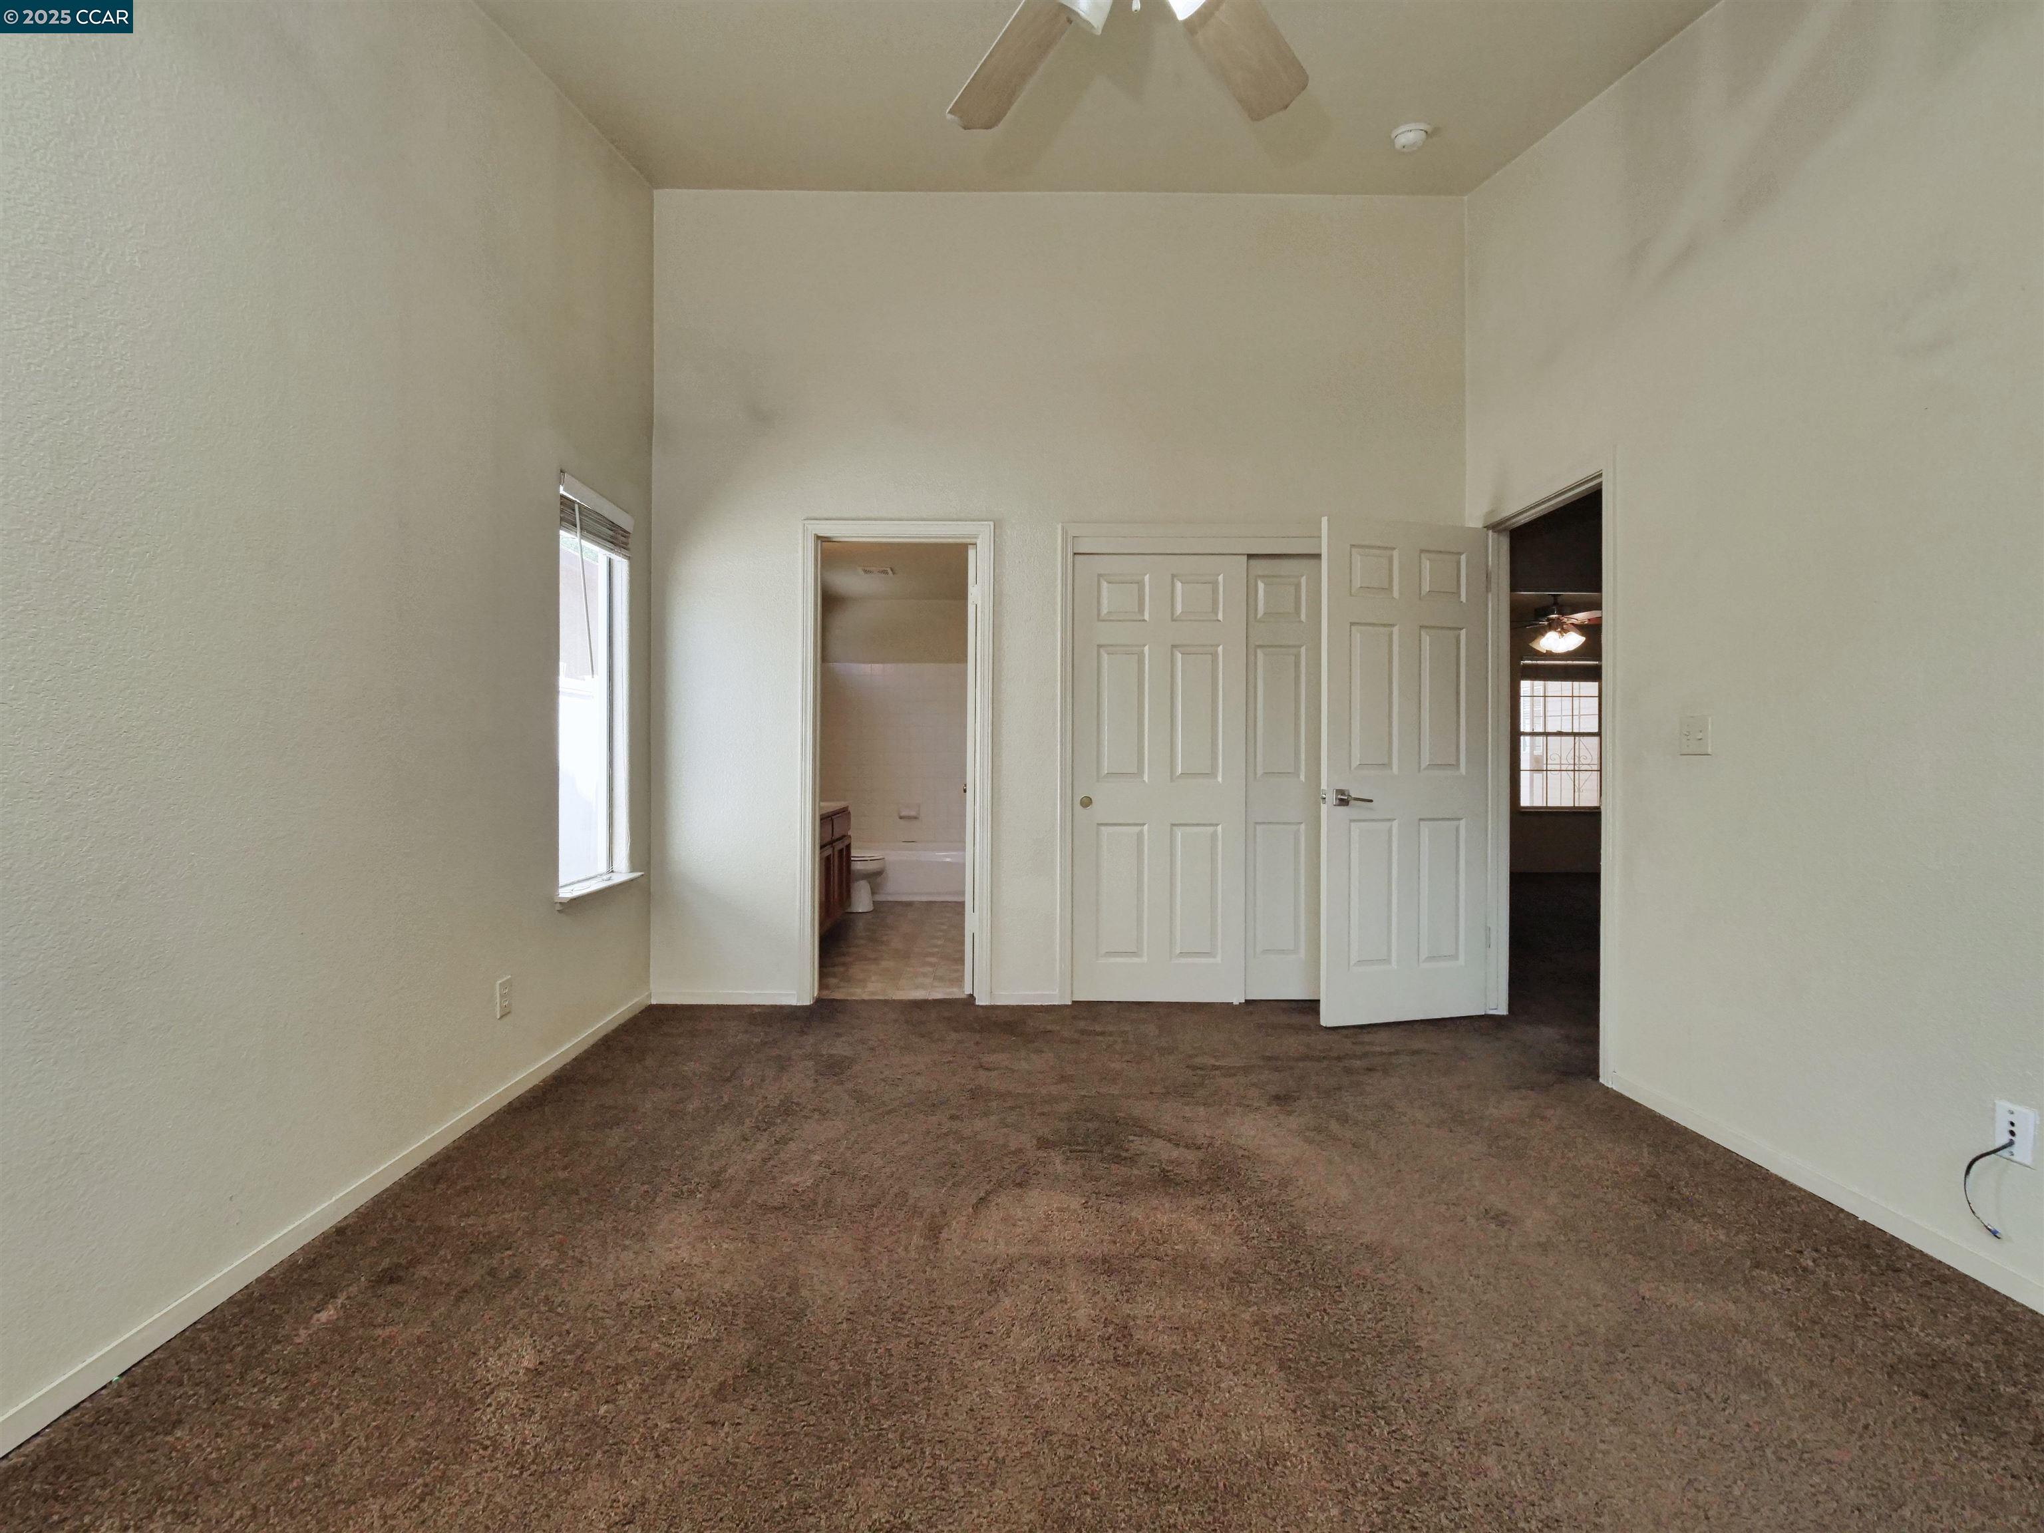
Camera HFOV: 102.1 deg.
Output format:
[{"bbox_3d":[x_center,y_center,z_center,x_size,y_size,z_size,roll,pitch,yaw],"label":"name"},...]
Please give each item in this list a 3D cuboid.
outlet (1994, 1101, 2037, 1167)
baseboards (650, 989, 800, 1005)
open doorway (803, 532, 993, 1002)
[{"bbox_3d":[1.969,0.730,1.639,0.010,0.115,0.071,0,0,-2],"label":"outlet"},{"bbox_3d":[-1.311,1.022,3.648,0.660,0.065,0.015,0,0,-2],"label":"baseboards"},{"bbox_3d":[-0.560,-0.014,3.710,0.835,2.120,0.130,0,0,-2],"label":"open doorway"}]

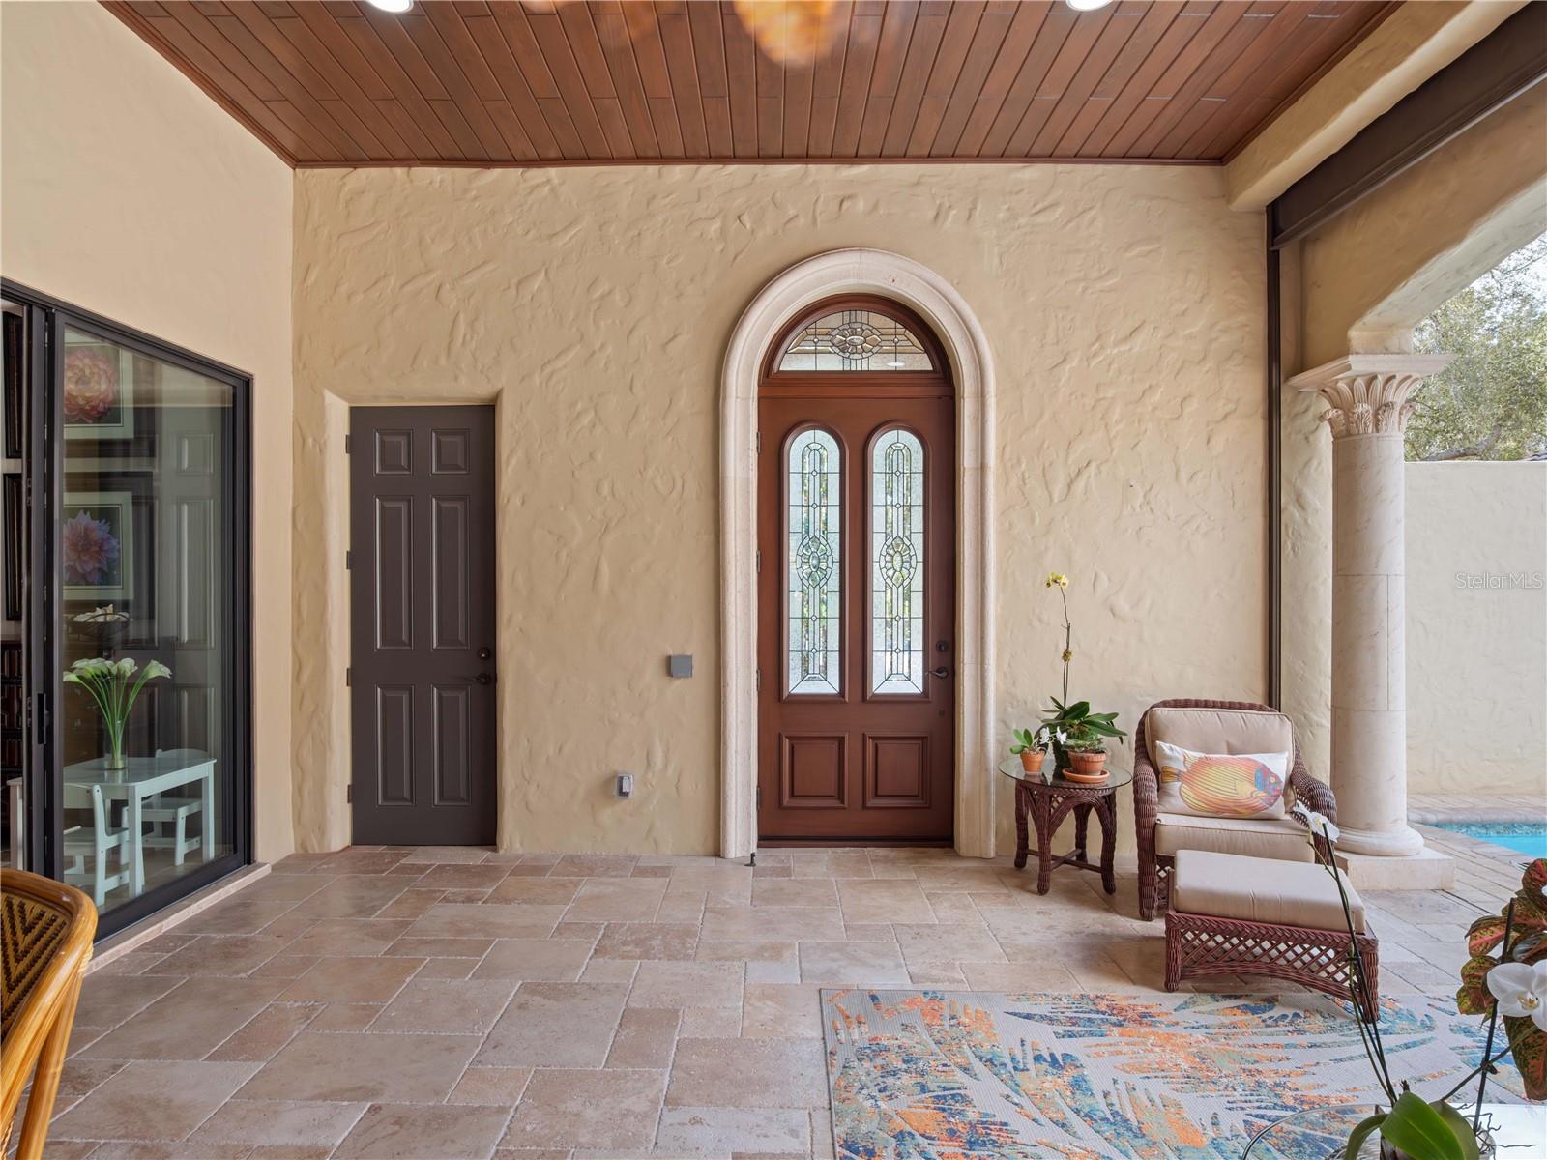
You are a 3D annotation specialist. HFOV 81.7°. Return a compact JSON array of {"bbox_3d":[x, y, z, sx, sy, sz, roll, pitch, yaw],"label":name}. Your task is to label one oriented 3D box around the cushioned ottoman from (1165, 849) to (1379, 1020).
[{"bbox_3d":[1.815,1.284,3.325,0.640,0.380,0.520,0,0,23],"label":"cushioned ottoman"}]

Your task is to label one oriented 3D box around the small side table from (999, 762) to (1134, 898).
[{"bbox_3d":[1.425,1.207,4.370,0.645,0.535,0.645,0,0,0],"label":"small side table"}]

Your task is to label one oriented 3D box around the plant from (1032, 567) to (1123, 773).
[{"bbox_3d":[1.510,0.452,4.450,0.460,0.970,0.380,0,0,0],"label":"plant"}]

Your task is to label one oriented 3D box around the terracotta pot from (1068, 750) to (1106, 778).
[{"bbox_3d":[1.500,0.872,4.260,0.185,0.120,0.185,0,0,0],"label":"terracotta pot"}]

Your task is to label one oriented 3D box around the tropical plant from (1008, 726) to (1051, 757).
[{"bbox_3d":[1.258,0.793,4.390,0.200,0.150,0.160,0,0,0],"label":"tropical plant"}]

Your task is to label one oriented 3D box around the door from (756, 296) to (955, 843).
[{"bbox_3d":[0.457,-0.061,4.980,1.100,3.030,0.090,0,0,0],"label":"door"}]

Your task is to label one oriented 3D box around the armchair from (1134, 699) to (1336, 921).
[{"bbox_3d":[2.075,1.032,4.100,0.745,0.885,0.820,0,0,23],"label":"armchair"}]

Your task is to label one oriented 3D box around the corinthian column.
[{"bbox_3d":[2.990,0.122,4.500,0.480,2.400,0.500,0,0,0],"label":"corinthian column"}]

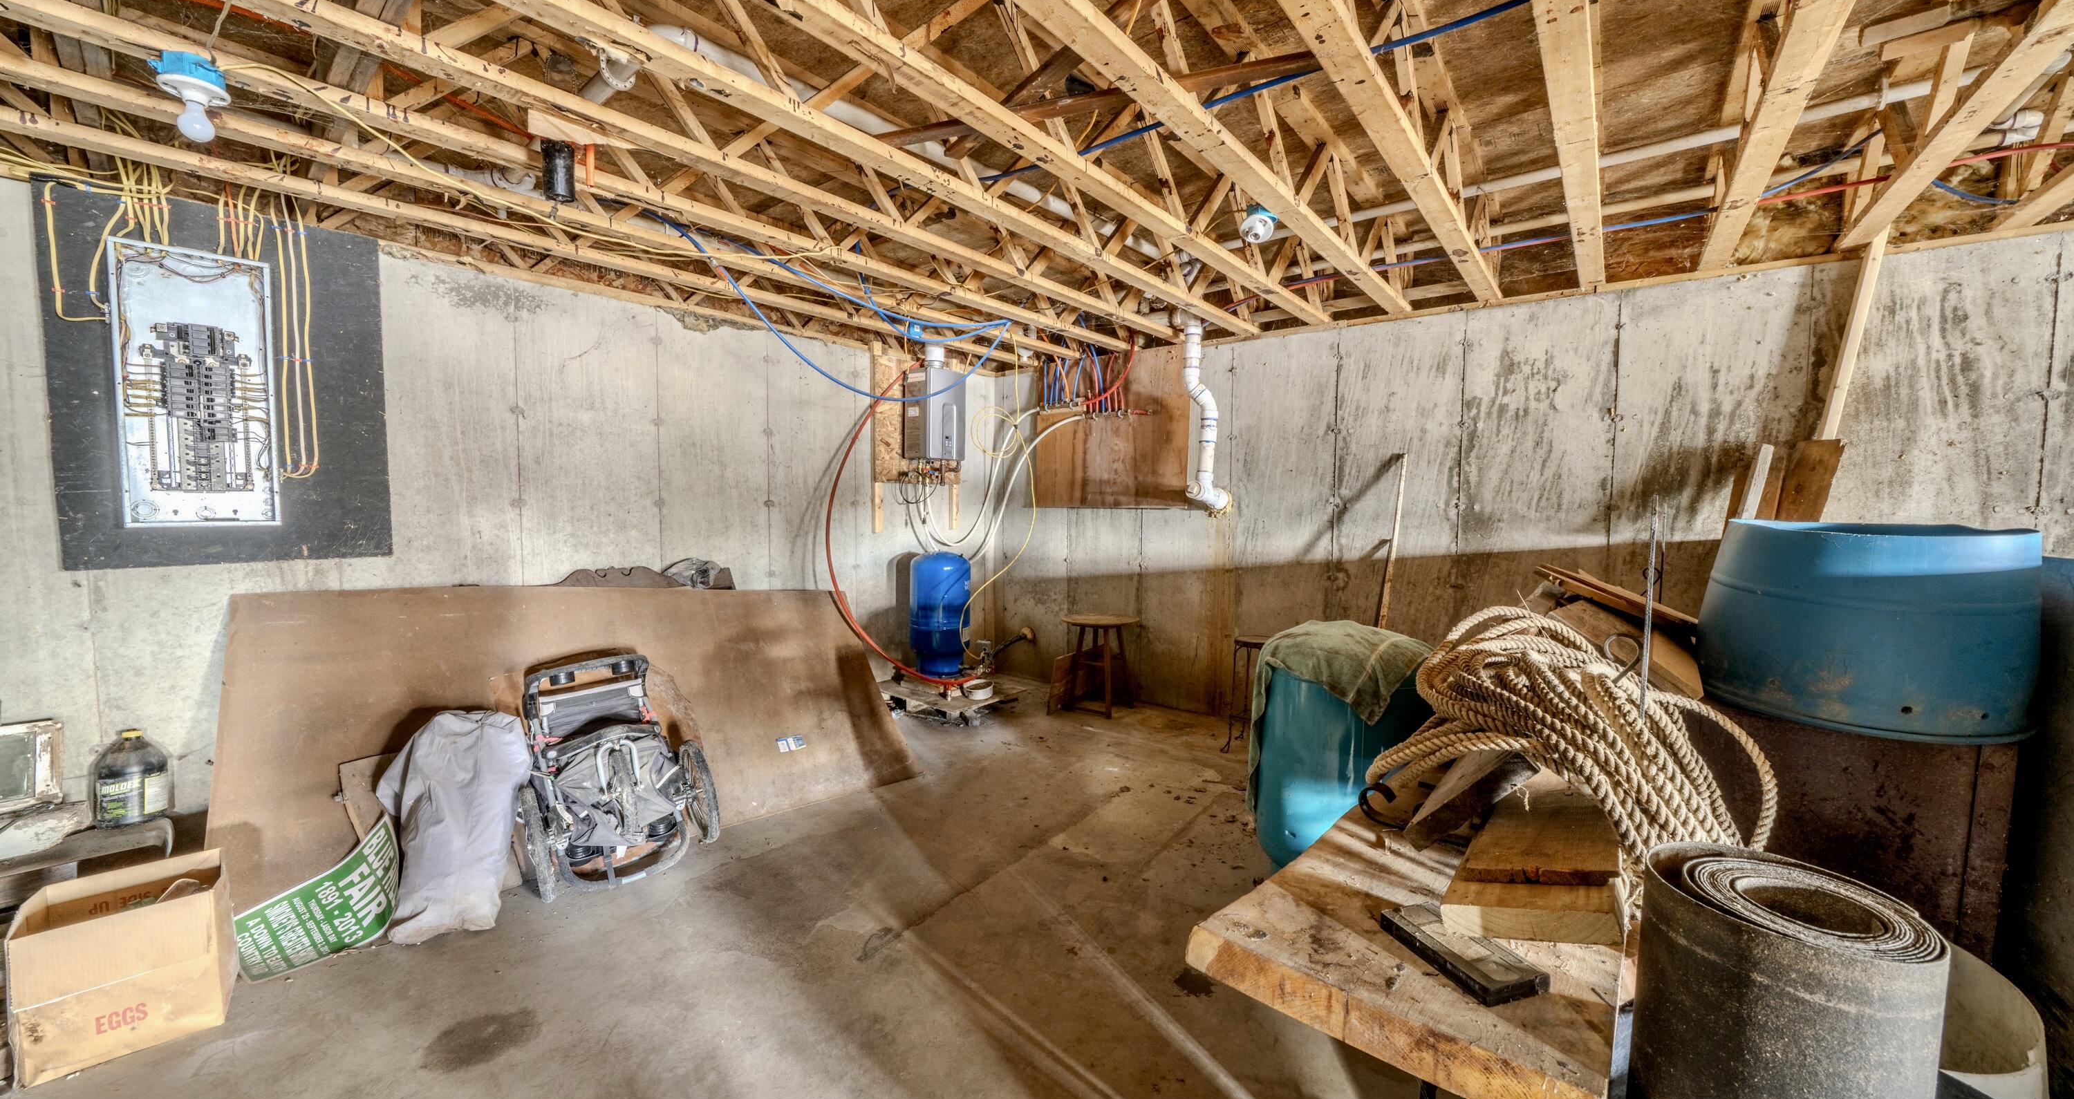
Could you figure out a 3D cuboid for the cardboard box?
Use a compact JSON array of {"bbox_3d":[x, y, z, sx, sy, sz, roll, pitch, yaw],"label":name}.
[{"bbox_3d":[-2.269,1.030,1.749,0.310,0.357,0.240,-3,5,-39],"label":"cardboard box"}]

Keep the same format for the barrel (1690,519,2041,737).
[{"bbox_3d":[2.183,0.186,1.846,0.585,0.475,0.585,-3,5,-40],"label":"barrel"}]

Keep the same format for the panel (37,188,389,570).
[{"bbox_3d":[-2.856,-0.574,2.466,0.120,1.248,0.785,4,5,42],"label":"panel"}]

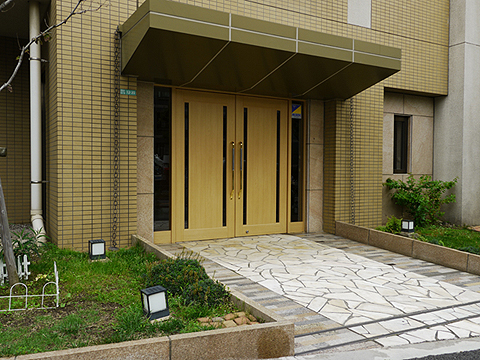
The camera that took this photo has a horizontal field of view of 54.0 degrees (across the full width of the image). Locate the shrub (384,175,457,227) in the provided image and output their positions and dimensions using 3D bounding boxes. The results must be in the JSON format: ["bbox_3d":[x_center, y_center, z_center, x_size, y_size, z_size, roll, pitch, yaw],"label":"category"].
[{"bbox_3d":[3.136,0.362,8.101,1.248,0.905,0.780,0,1,-30],"label":"shrub"}]

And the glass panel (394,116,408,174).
[{"bbox_3d":[2.902,-0.634,8.492,0.385,1.050,0.083,0,1,-30],"label":"glass panel"}]

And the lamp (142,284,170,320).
[{"bbox_3d":[-0.614,0.884,3.408,0.144,0.187,0.140,-8,6,-29],"label":"lamp"}]

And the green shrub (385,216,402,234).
[{"bbox_3d":[2.494,0.703,7.573,0.250,0.270,0.250,0,1,-30],"label":"green shrub"}]

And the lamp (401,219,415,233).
[{"bbox_3d":[2.720,0.743,7.644,0.144,0.187,0.140,0,1,-33],"label":"lamp"}]

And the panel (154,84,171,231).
[{"bbox_3d":[-1.015,-0.275,6.163,0.233,1.877,0.052,0,1,-30],"label":"panel"}]

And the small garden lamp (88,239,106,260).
[{"bbox_3d":[-1.548,0.750,5.096,0.144,0.187,0.140,0,1,-30],"label":"small garden lamp"}]

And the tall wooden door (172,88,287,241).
[{"bbox_3d":[-0.069,-0.199,6.683,1.856,2.033,0.104,0,1,-30],"label":"tall wooden door"}]

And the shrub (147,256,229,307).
[{"bbox_3d":[-0.450,0.826,3.959,0.551,0.281,0.998,0,1,-30],"label":"shrub"}]

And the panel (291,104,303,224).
[{"bbox_3d":[0.877,-0.286,7.259,0.217,1.847,0.052,0,1,-30],"label":"panel"}]

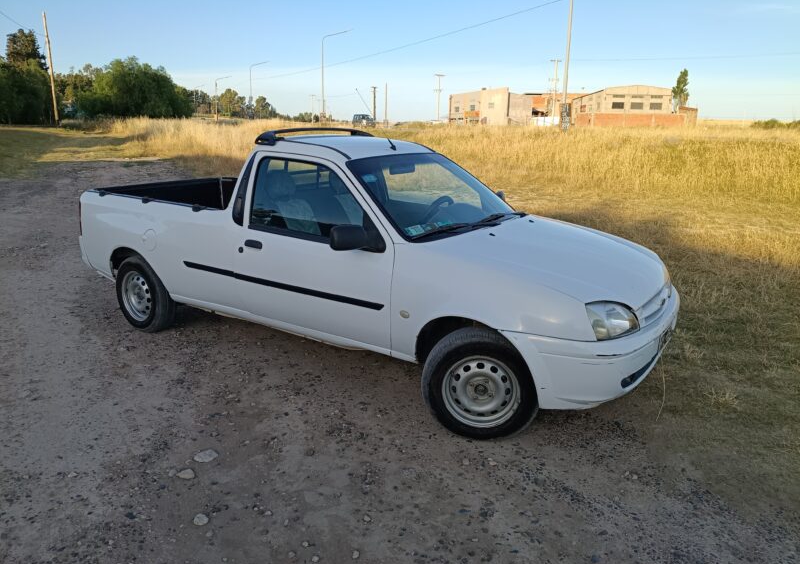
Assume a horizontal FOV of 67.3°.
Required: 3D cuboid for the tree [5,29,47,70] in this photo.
[{"bbox_3d":[-42.620,-23.466,69.862,5.010,11.175,5.010,0,15,0],"label":"tree"}]

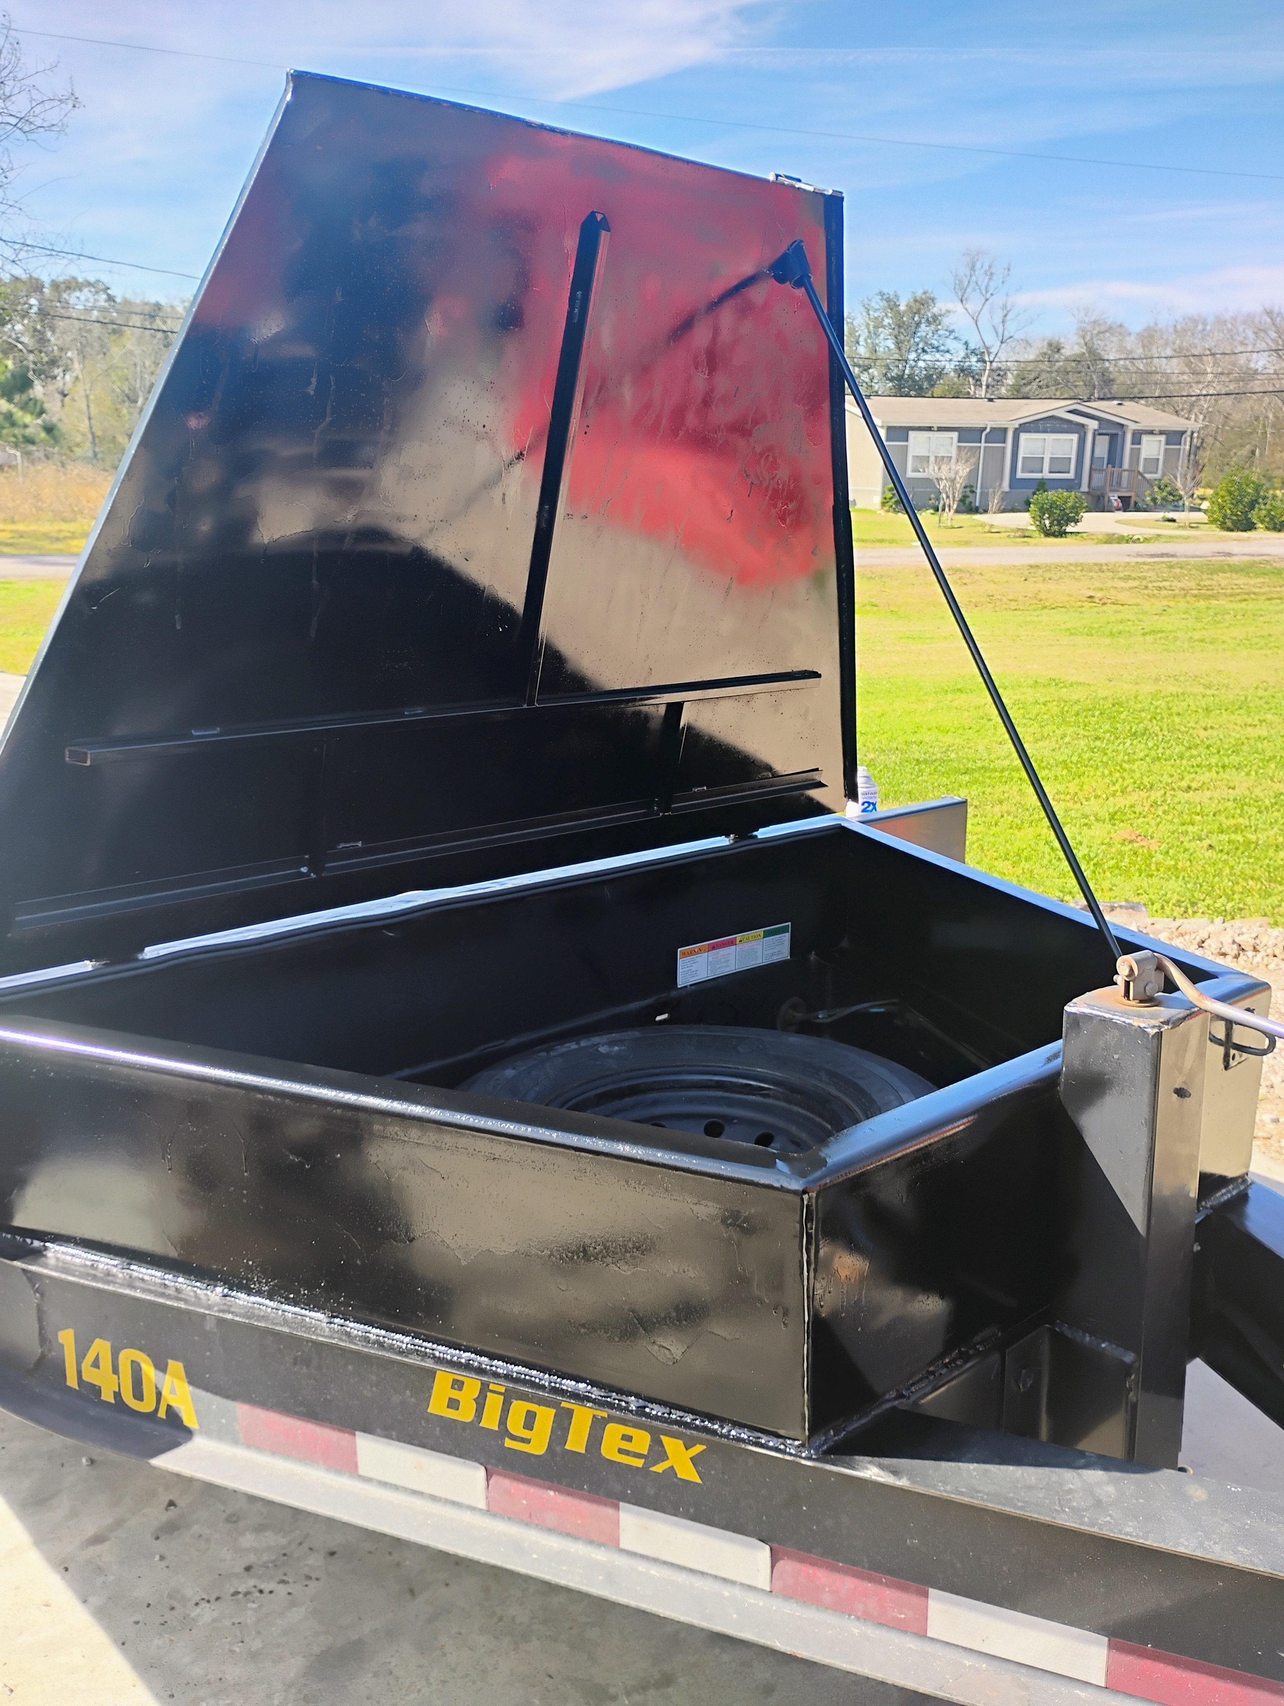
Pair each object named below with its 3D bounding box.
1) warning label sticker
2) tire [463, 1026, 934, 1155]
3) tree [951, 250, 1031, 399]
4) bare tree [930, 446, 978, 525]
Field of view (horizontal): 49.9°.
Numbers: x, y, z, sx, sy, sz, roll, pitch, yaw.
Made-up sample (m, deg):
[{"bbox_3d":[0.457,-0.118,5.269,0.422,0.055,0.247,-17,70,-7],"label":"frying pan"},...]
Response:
[{"bbox_3d":[0.182,0.195,2.655,0.308,0.075,0.004,-12,17,-41],"label":"warning label sticker"},{"bbox_3d":[0.084,0.470,2.035,0.775,0.235,0.775,-12,17,-41],"label":"tire"},{"bbox_3d":[18.000,-24.500,72.000,4.300,12.600,4.200,0,15,0],"label":"tree"},{"bbox_3d":[9.700,-11.400,43.000,1.500,2.400,1.400,0,15,0],"label":"bare tree"}]

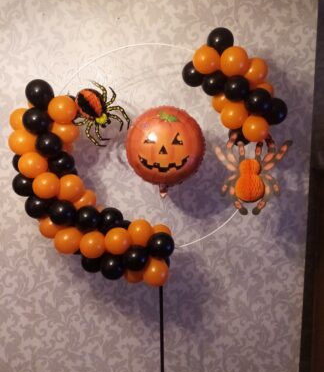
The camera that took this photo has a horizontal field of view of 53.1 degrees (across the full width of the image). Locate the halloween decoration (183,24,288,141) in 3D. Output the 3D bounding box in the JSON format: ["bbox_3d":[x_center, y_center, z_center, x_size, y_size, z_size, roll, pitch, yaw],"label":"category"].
[{"bbox_3d":[0.331,-0.452,1.460,0.460,0.510,0.270,-1,7,-3],"label":"halloween decoration"}]

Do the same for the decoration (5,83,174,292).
[{"bbox_3d":[-0.318,-0.002,1.515,0.750,0.954,0.290,0,6,-3],"label":"decoration"}]

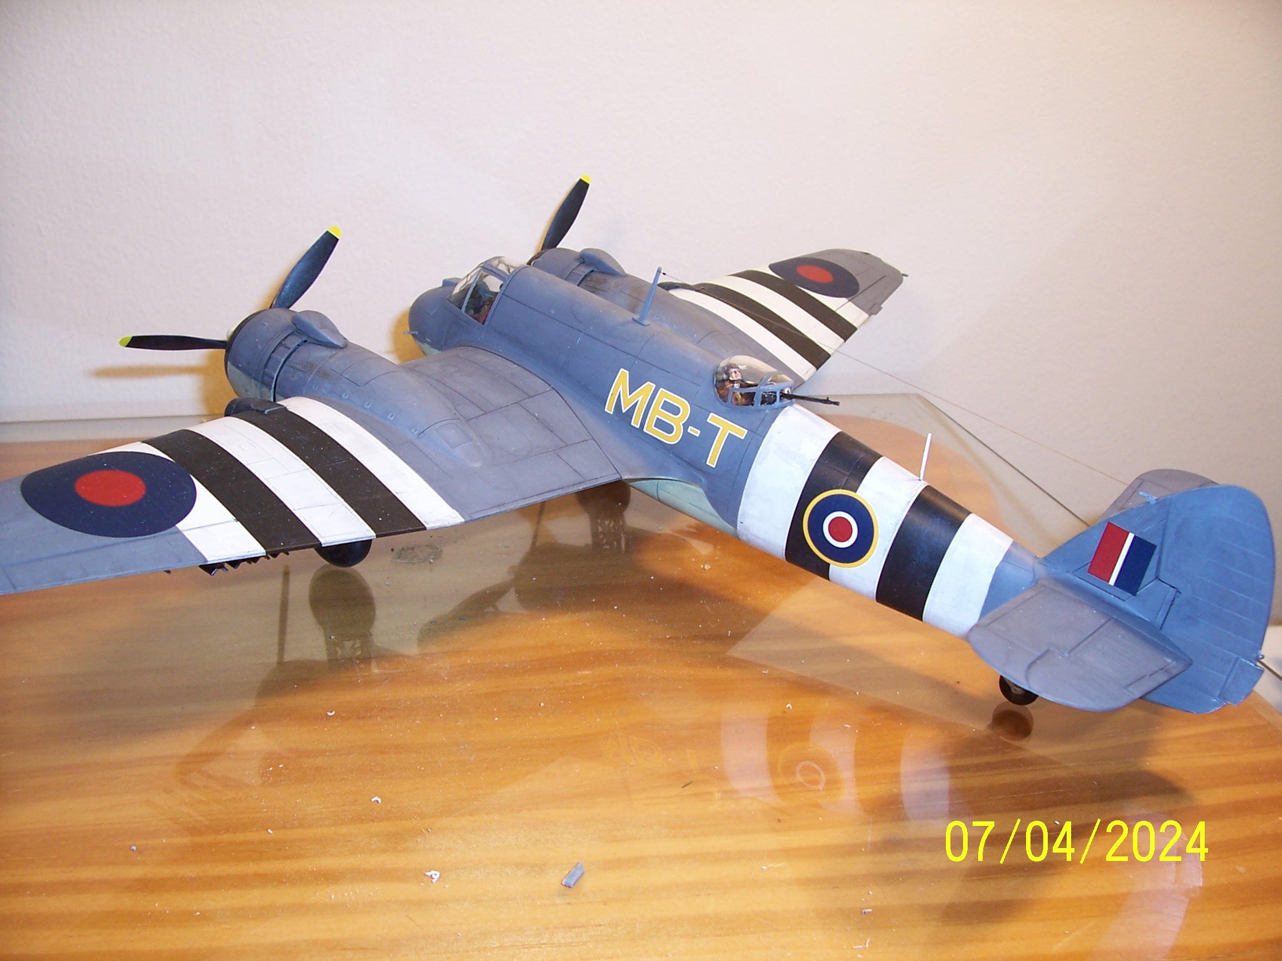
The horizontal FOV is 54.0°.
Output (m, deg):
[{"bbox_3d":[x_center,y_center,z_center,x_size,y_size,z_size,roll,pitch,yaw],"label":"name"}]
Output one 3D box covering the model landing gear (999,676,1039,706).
[{"bbox_3d":[0.091,0.049,0.303,0.011,0.012,0.005,28,32,28],"label":"model landing gear"}]

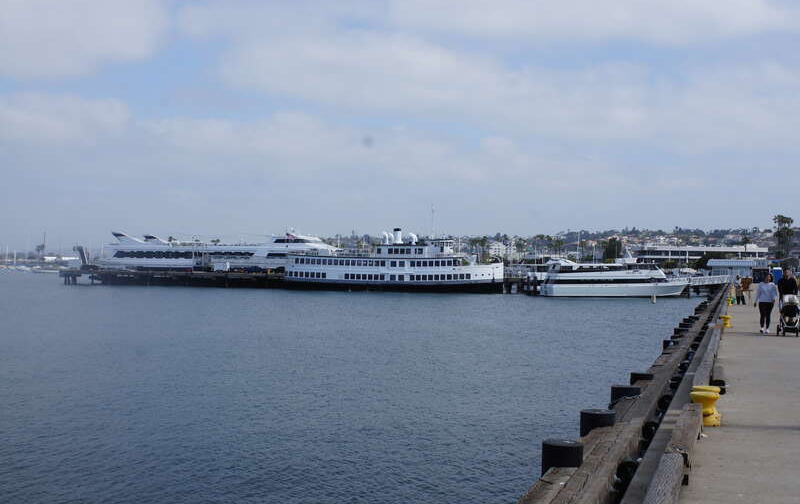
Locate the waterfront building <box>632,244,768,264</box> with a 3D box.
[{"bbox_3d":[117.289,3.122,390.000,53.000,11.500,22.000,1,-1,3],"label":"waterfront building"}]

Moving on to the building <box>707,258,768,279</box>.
[{"bbox_3d":[47.288,2.872,140.000,8.400,3.700,6.000,0,-1,19],"label":"building"}]

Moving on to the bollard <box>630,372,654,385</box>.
[{"bbox_3d":[3.689,1.940,15.200,0.350,0.200,0.350,0,-1,19],"label":"bollard"}]

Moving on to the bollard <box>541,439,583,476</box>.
[{"bbox_3d":[1.399,1.782,8.600,0.355,0.290,0.355,0,-1,19],"label":"bollard"}]

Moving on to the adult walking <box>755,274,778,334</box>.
[{"bbox_3d":[10.110,1.431,27.600,0.560,1.660,0.360,0,-1,19],"label":"adult walking"}]

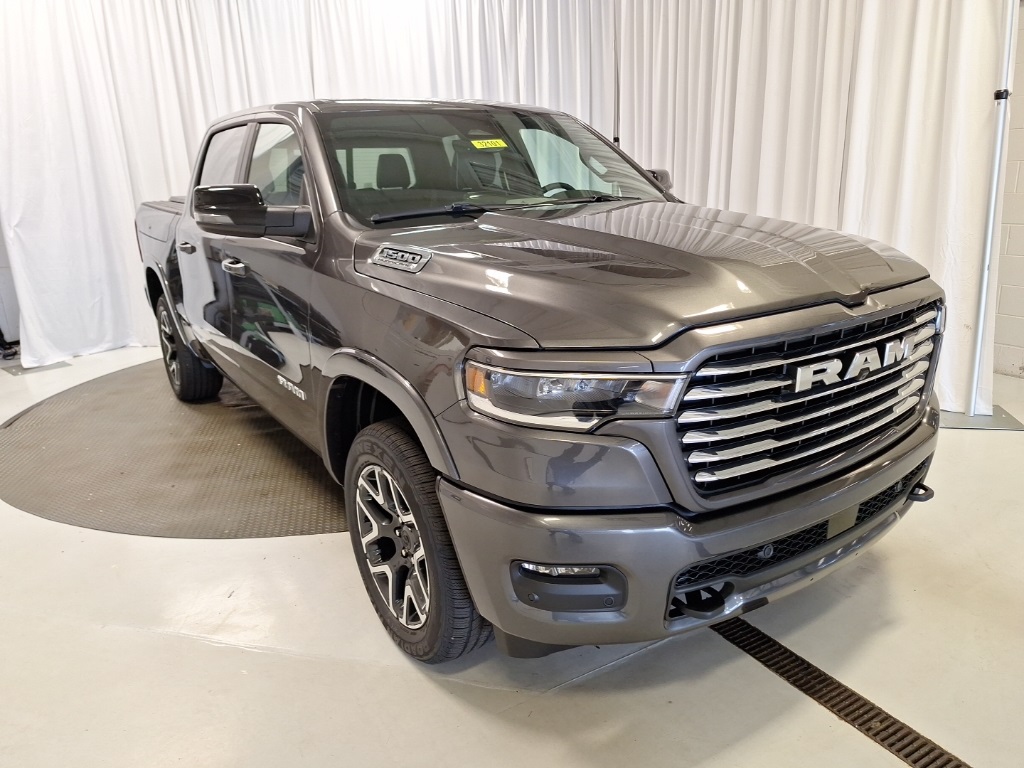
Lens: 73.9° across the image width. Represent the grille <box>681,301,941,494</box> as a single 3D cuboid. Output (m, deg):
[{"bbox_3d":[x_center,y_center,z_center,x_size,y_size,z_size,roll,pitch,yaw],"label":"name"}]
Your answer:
[{"bbox_3d":[0.904,-0.005,1.972,1.260,0.410,0.160,-12,20,-34],"label":"grille"}]

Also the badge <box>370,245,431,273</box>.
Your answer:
[{"bbox_3d":[-0.360,-0.406,2.151,0.025,0.085,0.340,18,1,-39],"label":"badge"}]

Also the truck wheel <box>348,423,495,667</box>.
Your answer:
[{"bbox_3d":[-0.288,0.504,2.296,0.285,0.800,0.800,-12,20,-34],"label":"truck wheel"}]

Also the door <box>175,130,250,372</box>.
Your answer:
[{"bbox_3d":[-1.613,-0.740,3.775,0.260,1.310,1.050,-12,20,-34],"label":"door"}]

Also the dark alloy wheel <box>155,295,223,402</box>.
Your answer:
[{"bbox_3d":[-2.451,-0.287,5.156,0.285,0.800,0.800,-12,20,-34],"label":"dark alloy wheel"}]

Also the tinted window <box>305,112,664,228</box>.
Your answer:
[{"bbox_3d":[-0.040,-1.031,3.007,1.660,0.160,0.850,-12,54,-34],"label":"tinted window"}]

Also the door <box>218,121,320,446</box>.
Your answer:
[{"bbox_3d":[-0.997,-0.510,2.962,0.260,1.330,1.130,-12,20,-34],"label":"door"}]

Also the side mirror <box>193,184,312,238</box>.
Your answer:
[{"bbox_3d":[-0.973,-0.641,2.514,0.360,0.200,0.240,-12,20,-34],"label":"side mirror"}]

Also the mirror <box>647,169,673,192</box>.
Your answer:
[{"bbox_3d":[0.783,-1.074,3.749,0.360,0.200,0.240,-12,20,-34],"label":"mirror"}]

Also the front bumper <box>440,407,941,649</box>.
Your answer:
[{"bbox_3d":[0.813,0.334,2.208,2.030,0.420,0.600,-12,20,-34],"label":"front bumper"}]

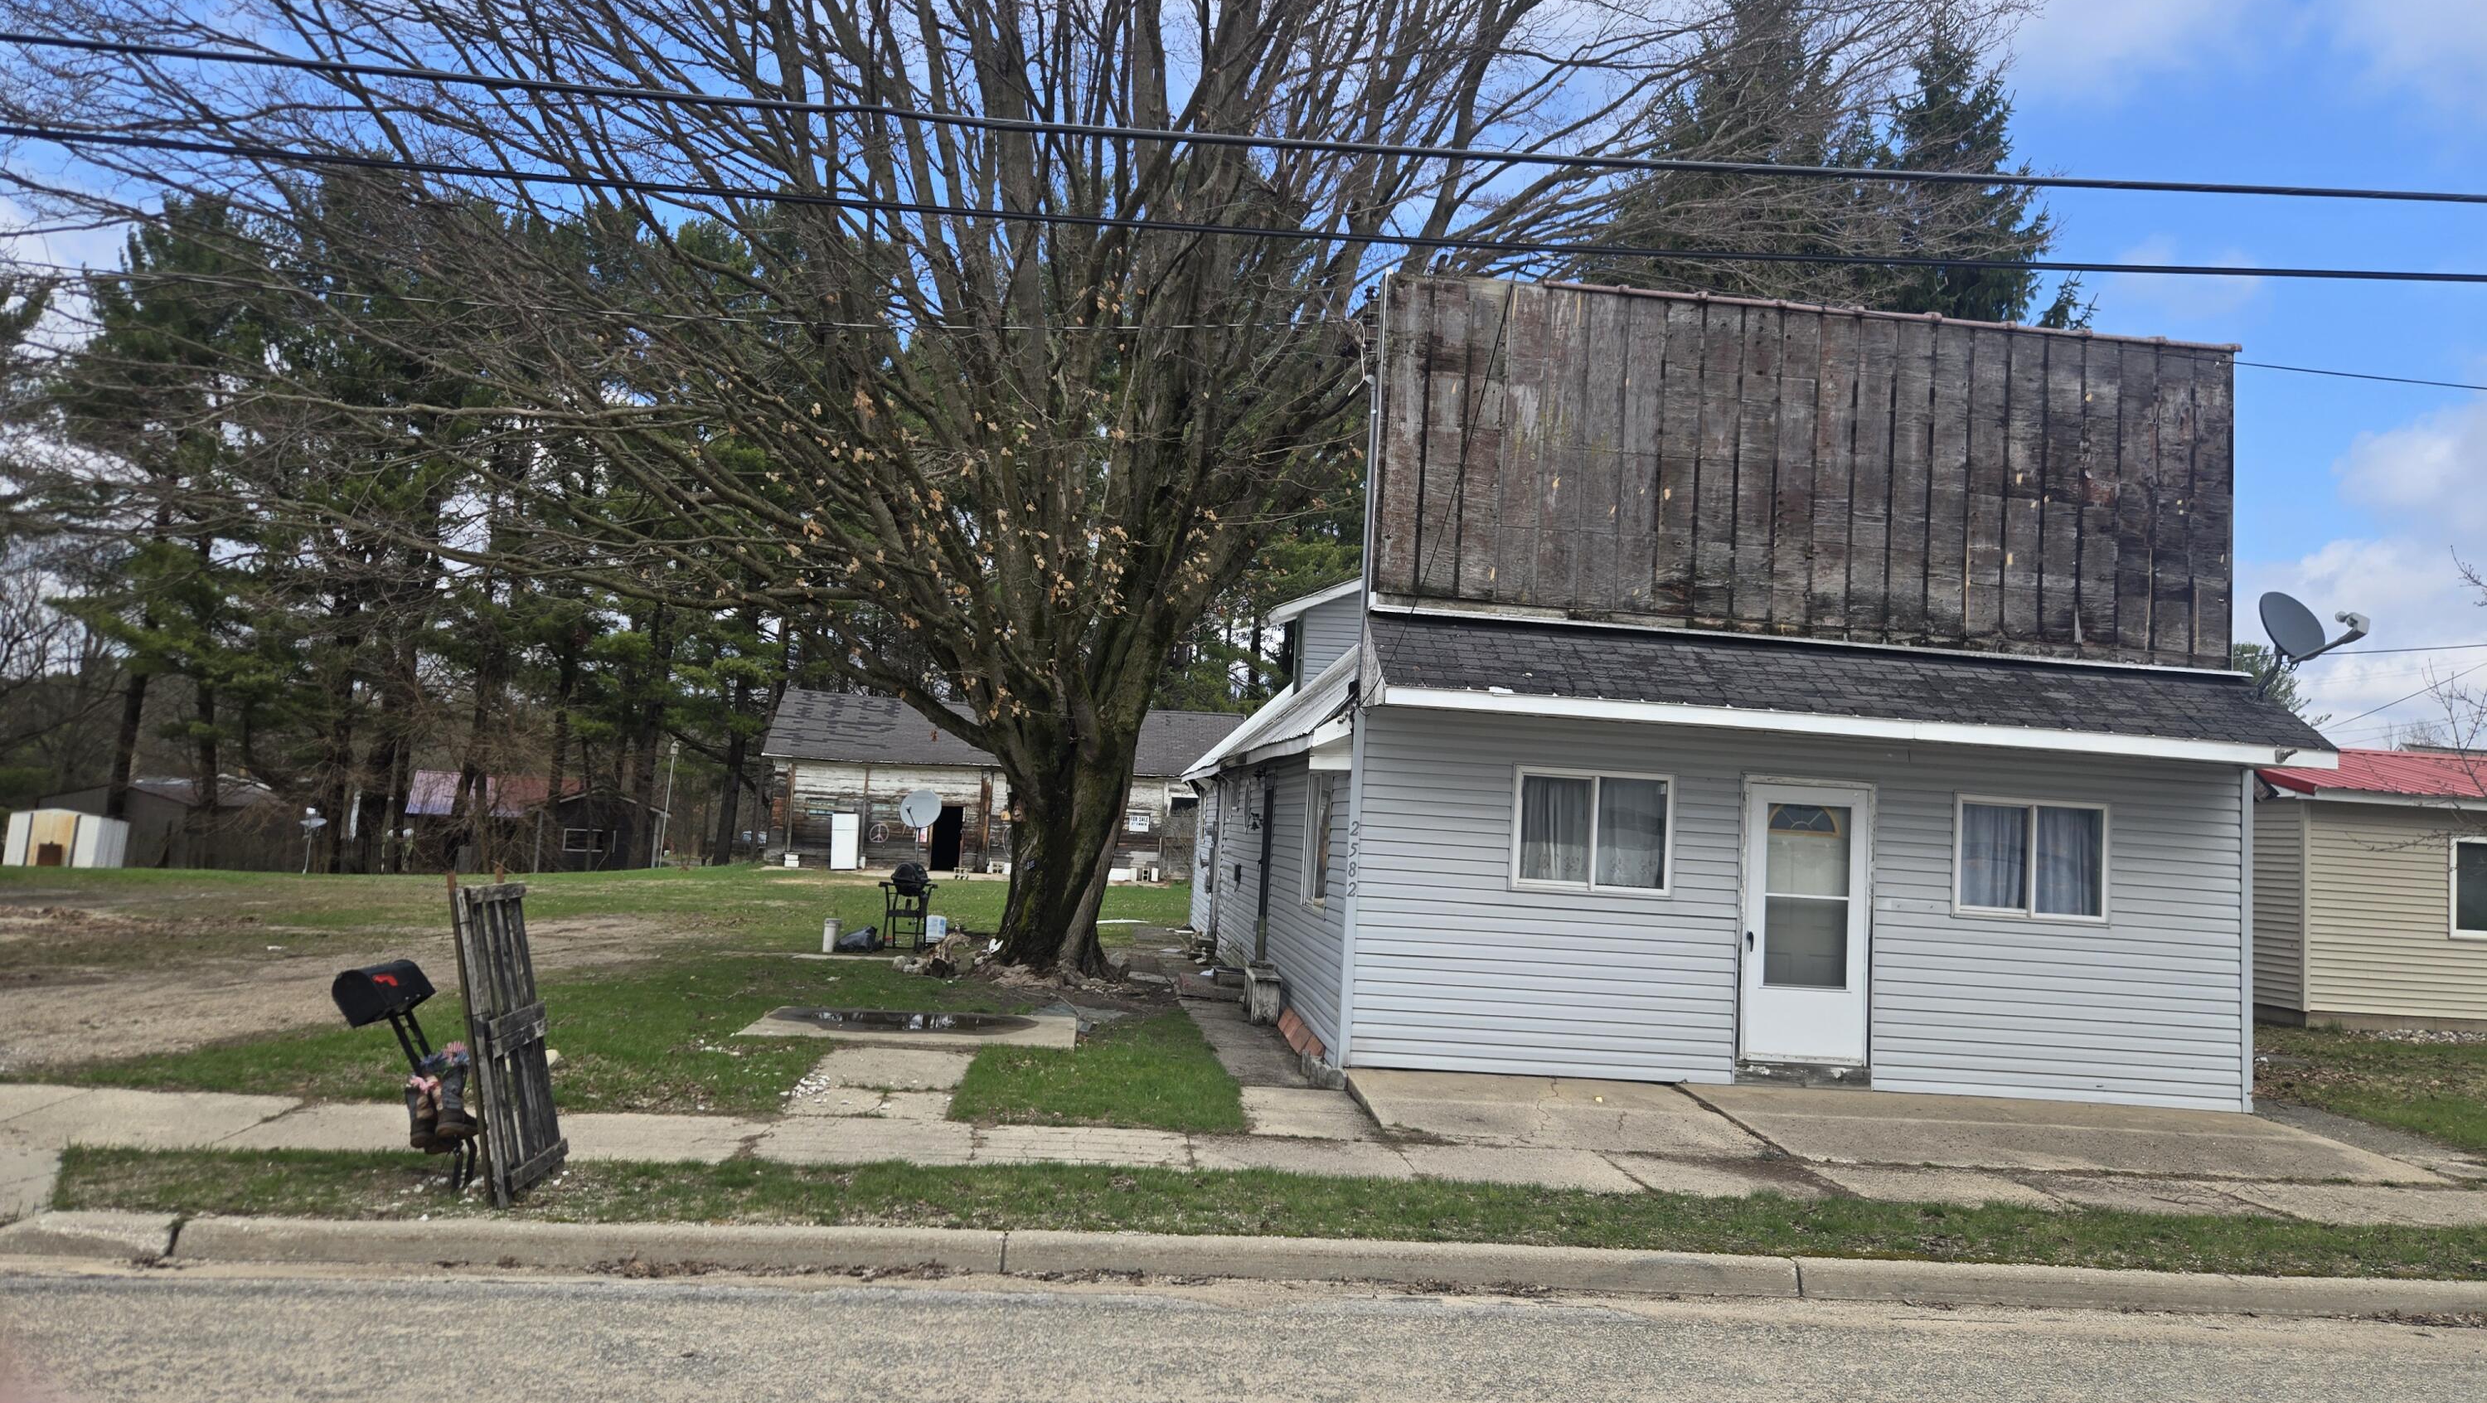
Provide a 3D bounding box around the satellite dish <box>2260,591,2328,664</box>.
[{"bbox_3d":[7.758,-0.545,12.200,0.580,0.580,0.140,5,-28,-20],"label":"satellite dish"}]

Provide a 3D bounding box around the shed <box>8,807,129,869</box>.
[{"bbox_3d":[-36.188,4.259,50.842,2.500,1.850,1.900,4,-5,-11],"label":"shed"}]

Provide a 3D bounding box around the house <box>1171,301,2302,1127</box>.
[{"bbox_3d":[3.530,0.568,19.741,7.400,6.000,16.300,4,-5,-6],"label":"house"}]

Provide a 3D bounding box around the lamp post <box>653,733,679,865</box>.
[{"bbox_3d":[-16.790,2.907,48.000,0.250,3.850,0.250,3,-5,0],"label":"lamp post"}]

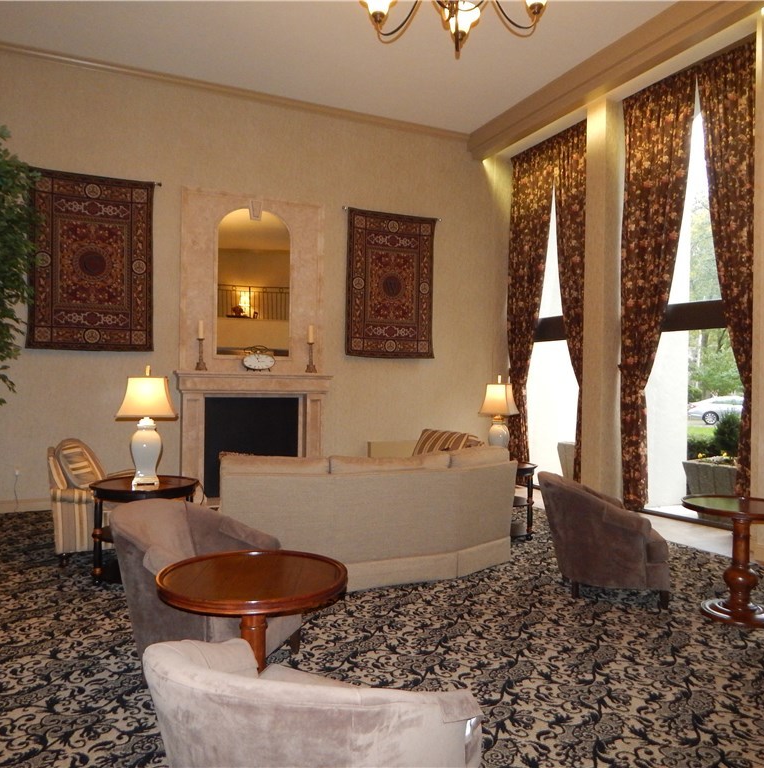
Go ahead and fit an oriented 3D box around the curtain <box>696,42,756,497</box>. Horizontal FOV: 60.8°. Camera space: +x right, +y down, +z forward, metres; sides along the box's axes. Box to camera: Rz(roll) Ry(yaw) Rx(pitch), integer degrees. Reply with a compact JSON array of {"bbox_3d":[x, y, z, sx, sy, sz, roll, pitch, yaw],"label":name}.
[{"bbox_3d":[3.479,-0.930,6.518,0.200,4.785,0.710,1,0,-26],"label":"curtain"}]

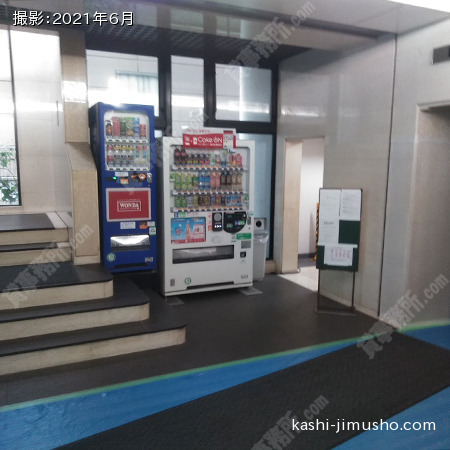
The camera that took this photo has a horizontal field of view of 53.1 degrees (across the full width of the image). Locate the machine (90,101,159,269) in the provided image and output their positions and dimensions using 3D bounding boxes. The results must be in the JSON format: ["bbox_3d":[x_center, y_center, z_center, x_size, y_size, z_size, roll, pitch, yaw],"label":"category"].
[{"bbox_3d":[-1.155,-0.395,5.135,0.584,1.835,0.630,-3,9,-24],"label":"machine"}]

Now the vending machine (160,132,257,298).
[{"bbox_3d":[-0.287,-0.134,5.591,1.126,1.865,0.690,-3,9,-21],"label":"vending machine"}]

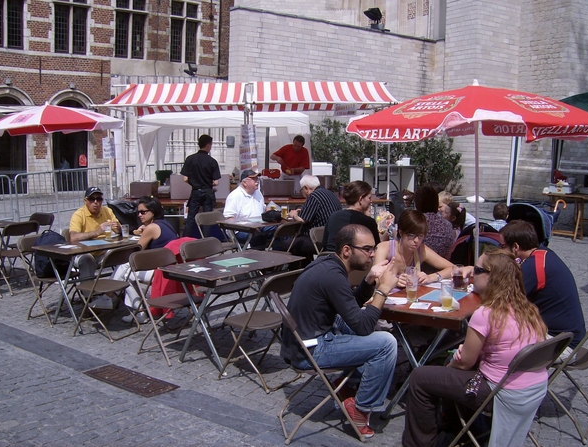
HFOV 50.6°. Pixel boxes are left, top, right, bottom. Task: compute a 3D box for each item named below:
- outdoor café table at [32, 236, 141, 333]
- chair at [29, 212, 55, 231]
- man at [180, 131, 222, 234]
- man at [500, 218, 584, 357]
[{"bbox_3d":[-1.809,0.551,5.946,0.620,0.740,1.100,6,9,39],"label":"outdoor café table"},{"bbox_3d":[-3.272,0.291,7.681,0.460,0.800,0.490,5,9,34],"label":"chair"},{"bbox_3d":[-1.275,-0.308,8.529,0.540,1.810,0.320,2,7,12],"label":"man"},{"bbox_3d":[1.433,0.591,3.886,0.820,1.190,0.560,5,9,35],"label":"man"}]

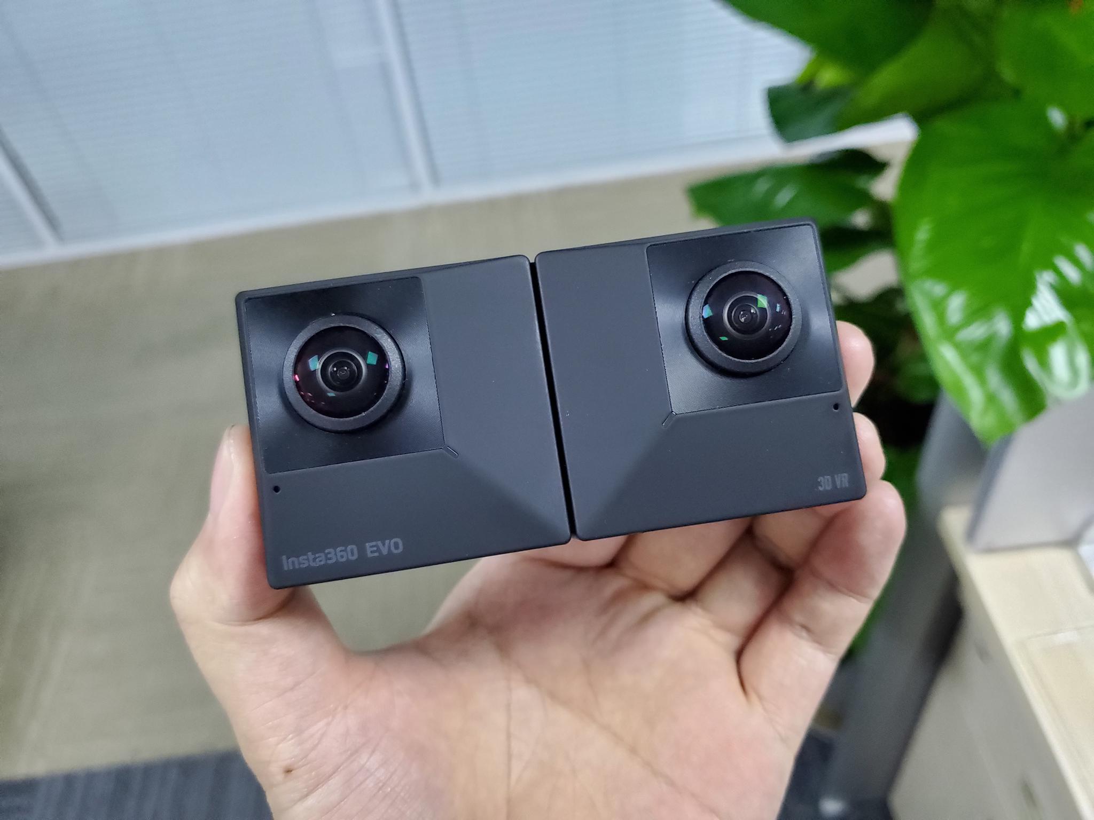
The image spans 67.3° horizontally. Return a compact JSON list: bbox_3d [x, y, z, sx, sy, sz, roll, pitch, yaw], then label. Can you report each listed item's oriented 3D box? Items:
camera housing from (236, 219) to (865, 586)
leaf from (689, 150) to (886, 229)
[{"bbox_3d":[0.001,-0.001,0.146,0.100,0.026,0.049,-8,85,-4],"label":"camera housing"},{"bbox_3d":[0.220,-0.198,0.750,0.180,0.042,0.115,-8,43,0],"label":"leaf"}]

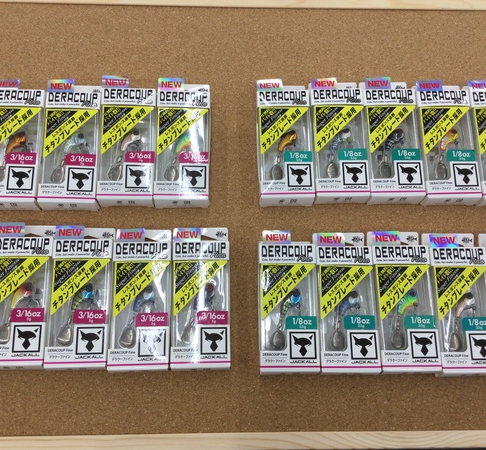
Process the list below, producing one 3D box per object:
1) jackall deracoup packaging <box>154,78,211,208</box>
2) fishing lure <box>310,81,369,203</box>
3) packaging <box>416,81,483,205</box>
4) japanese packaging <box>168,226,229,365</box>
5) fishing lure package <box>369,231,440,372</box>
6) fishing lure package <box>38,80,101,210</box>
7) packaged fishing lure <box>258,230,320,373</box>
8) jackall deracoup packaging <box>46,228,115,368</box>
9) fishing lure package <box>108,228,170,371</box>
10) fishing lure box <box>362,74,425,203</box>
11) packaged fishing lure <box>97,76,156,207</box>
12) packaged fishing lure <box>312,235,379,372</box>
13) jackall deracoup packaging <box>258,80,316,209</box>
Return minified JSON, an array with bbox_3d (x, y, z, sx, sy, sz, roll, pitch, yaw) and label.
[{"bbox_3d":[-0.055,-0.079,0.498,0.049,0.021,0.123,0,75,-2],"label":"jackall deracoup packaging"},{"bbox_3d":[0.089,-0.082,0.505,0.049,0.021,0.123,0,75,-2],"label":"fishing lure"},{"bbox_3d":[0.195,-0.080,0.516,0.049,0.020,0.123,0,75,-2],"label":"packaging"},{"bbox_3d":[-0.036,0.059,0.462,0.049,0.021,0.123,0,75,-2],"label":"japanese packaging"},{"bbox_3d":[0.141,0.068,0.474,0.049,0.020,0.123,-1,75,-2],"label":"fishing lure package"},{"bbox_3d":[-0.160,-0.076,0.502,0.049,0.020,0.123,-1,75,-2],"label":"fishing lure package"},{"bbox_3d":[0.039,0.067,0.471,0.049,0.020,0.123,0,75,-2],"label":"packaged fishing lure"},{"bbox_3d":[-0.137,0.059,0.458,0.049,0.021,0.123,0,75,-2],"label":"jackall deracoup packaging"},{"bbox_3d":[-0.086,0.060,0.460,0.049,0.021,0.123,0,75,-2],"label":"fishing lure package"},{"bbox_3d":[0.138,-0.082,0.507,0.049,0.021,0.123,0,75,-2],"label":"fishing lure box"},{"bbox_3d":[-0.105,-0.079,0.496,0.049,0.021,0.123,0,75,-2],"label":"packaged fishing lure"},{"bbox_3d":[0.091,0.068,0.472,0.049,0.020,0.123,-1,75,-2],"label":"packaged fishing lure"},{"bbox_3d":[0.040,-0.080,0.510,0.049,0.020,0.123,-1,75,-2],"label":"jackall deracoup packaging"}]

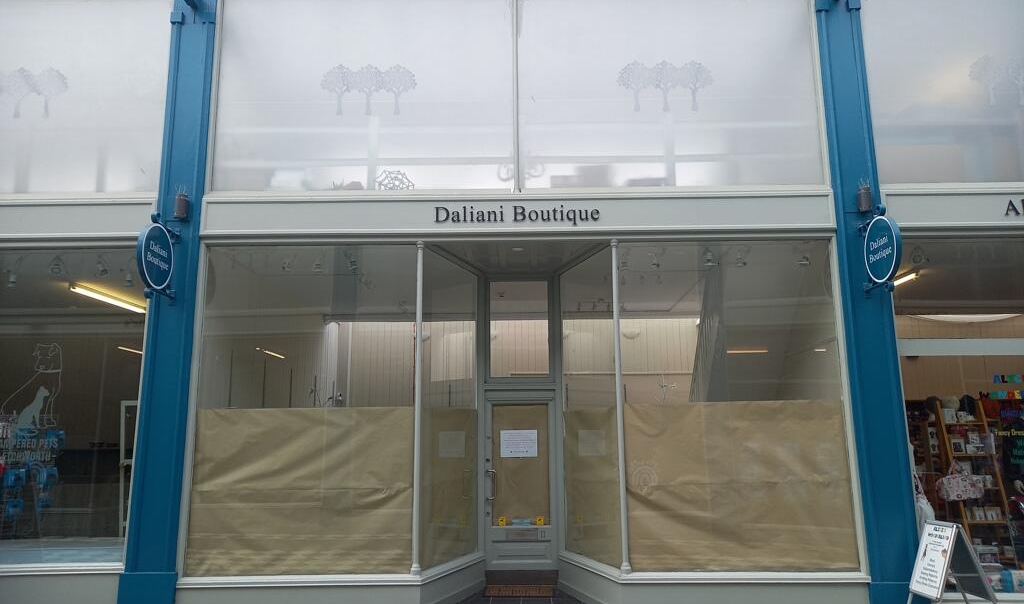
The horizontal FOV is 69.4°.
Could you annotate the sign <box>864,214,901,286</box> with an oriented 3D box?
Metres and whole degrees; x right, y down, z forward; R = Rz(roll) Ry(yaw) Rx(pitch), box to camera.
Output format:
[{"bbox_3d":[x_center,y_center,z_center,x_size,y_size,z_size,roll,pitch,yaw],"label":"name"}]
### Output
[{"bbox_3d":[3.403,-0.470,6.816,0.065,0.620,0.600,0,-11,-1],"label":"sign"}]

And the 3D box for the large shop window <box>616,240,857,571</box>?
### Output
[{"bbox_3d":[2.119,0.927,7.106,2.150,3.130,0.080,-1,-11,0],"label":"large shop window"}]

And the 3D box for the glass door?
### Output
[{"bbox_3d":[0.084,2.060,8.431,0.790,1.910,0.060,-1,-11,0],"label":"glass door"}]

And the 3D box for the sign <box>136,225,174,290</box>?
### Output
[{"bbox_3d":[-3.316,-0.403,6.923,0.065,0.620,0.600,-1,-11,2],"label":"sign"}]

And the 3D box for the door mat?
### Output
[{"bbox_3d":[0.089,3.124,7.970,0.700,0.020,0.440,-1,-11,0],"label":"door mat"}]

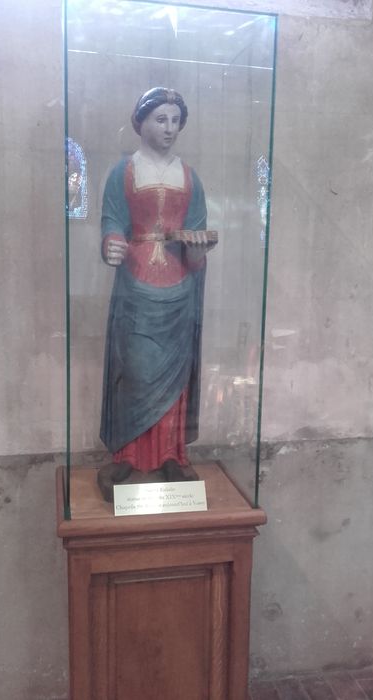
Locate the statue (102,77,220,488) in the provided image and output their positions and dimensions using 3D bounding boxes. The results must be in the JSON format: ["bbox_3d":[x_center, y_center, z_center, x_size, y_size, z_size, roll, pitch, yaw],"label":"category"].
[{"bbox_3d":[-0.075,-0.156,1.583,0.281,0.975,0.230,-1,9,-12],"label":"statue"}]

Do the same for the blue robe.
[{"bbox_3d":[-0.081,-0.106,1.599,0.269,0.732,0.213,-1,9,-12],"label":"blue robe"}]

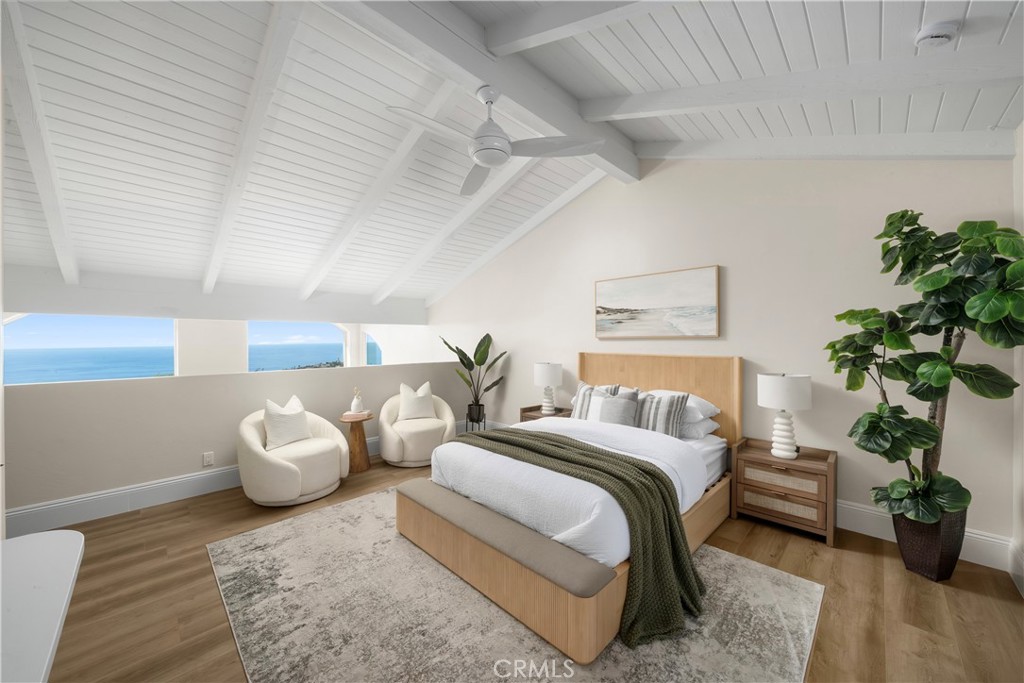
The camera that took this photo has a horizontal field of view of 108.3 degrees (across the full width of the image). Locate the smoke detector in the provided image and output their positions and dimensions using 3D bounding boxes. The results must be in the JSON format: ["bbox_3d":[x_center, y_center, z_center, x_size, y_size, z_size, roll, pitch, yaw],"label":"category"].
[{"bbox_3d":[1.873,-1.357,1.624,0.140,0.050,0.140,0,19,-45],"label":"smoke detector"}]

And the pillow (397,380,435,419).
[{"bbox_3d":[-1.183,0.741,4.606,0.470,0.460,0.170,0,-15,-21],"label":"pillow"}]

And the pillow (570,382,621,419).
[{"bbox_3d":[0.828,0.633,3.664,0.480,0.460,0.160,0,-25,43],"label":"pillow"}]

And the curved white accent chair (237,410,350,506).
[{"bbox_3d":[-2.050,1.045,3.544,0.870,0.770,0.900,0,0,20],"label":"curved white accent chair"}]

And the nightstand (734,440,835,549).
[{"bbox_3d":[2.149,1.147,2.929,0.620,0.590,0.370,0,1,43],"label":"nightstand"}]

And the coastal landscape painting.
[{"bbox_3d":[1.424,-0.365,3.792,1.274,0.647,0.042,0,0,45],"label":"coastal landscape painting"}]

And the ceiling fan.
[{"bbox_3d":[-0.015,-1.434,2.452,1.220,0.521,1.360,0,0,12],"label":"ceiling fan"}]

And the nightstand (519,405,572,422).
[{"bbox_3d":[0.451,1.133,4.513,0.610,0.585,0.370,0,1,43],"label":"nightstand"}]

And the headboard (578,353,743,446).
[{"bbox_3d":[1.400,0.773,3.742,1.600,1.280,0.150,0,1,43],"label":"headboard"}]

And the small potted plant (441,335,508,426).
[{"bbox_3d":[-0.533,0.499,5.124,0.880,1.261,0.620,0,0,-12],"label":"small potted plant"}]

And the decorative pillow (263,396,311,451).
[{"bbox_3d":[-2.176,0.773,3.610,0.160,0.490,0.490,-15,-4,18],"label":"decorative pillow"}]

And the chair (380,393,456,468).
[{"bbox_3d":[-1.150,1.046,4.466,0.880,0.707,0.840,0,0,-24],"label":"chair"}]

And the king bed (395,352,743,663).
[{"bbox_3d":[0.573,0.766,2.982,1.757,1.268,2.356,0,0,45],"label":"king bed"}]

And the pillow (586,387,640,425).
[{"bbox_3d":[0.931,0.635,3.399,0.470,0.440,0.160,0,-25,43],"label":"pillow"}]

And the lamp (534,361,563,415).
[{"bbox_3d":[0.438,0.570,4.466,0.345,0.625,0.345,0,0,0],"label":"lamp"}]

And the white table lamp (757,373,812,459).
[{"bbox_3d":[2.134,0.579,2.903,0.345,0.650,0.345,0,1,43],"label":"white table lamp"}]

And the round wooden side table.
[{"bbox_3d":[-1.702,1.117,4.074,0.345,0.567,0.345,0,0,-22],"label":"round wooden side table"}]

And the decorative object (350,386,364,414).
[{"bbox_3d":[-1.735,0.653,4.146,0.120,0.285,0.120,0,0,20],"label":"decorative object"}]

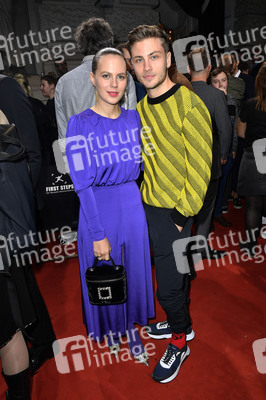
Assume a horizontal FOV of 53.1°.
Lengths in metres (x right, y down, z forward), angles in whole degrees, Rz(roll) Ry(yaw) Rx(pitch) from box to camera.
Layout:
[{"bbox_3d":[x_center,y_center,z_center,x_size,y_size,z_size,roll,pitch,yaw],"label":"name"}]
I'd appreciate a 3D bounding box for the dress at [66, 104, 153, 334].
[{"bbox_3d":[-0.092,0.181,1.493,0.460,1.235,0.360,-4,20,-5],"label":"dress"}]

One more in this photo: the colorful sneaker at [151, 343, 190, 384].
[{"bbox_3d":[0.255,0.970,1.618,0.110,0.120,0.285,15,26,40],"label":"colorful sneaker"}]

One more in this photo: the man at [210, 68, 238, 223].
[{"bbox_3d":[1.069,-0.495,3.134,0.480,1.780,0.340,2,20,11],"label":"man"}]

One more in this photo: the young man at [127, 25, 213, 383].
[{"bbox_3d":[0.196,0.138,1.424,0.480,1.820,0.420,5,21,19],"label":"young man"}]

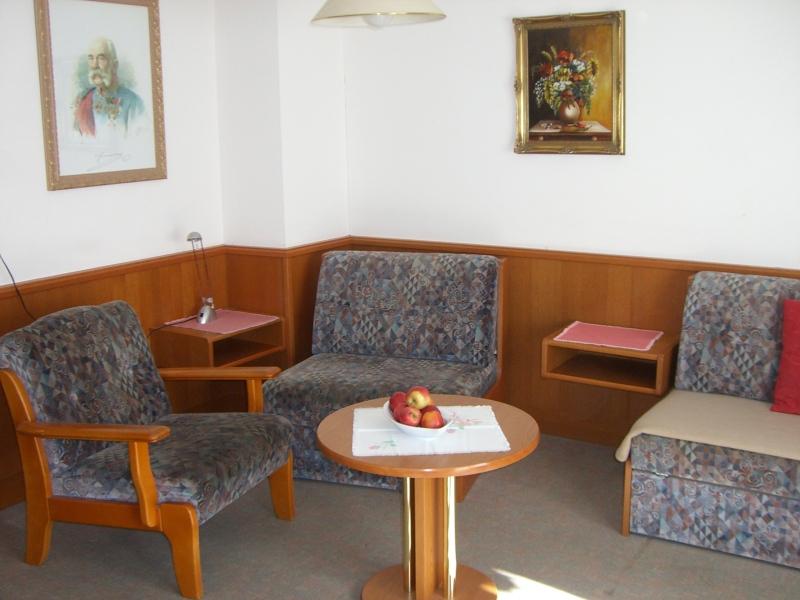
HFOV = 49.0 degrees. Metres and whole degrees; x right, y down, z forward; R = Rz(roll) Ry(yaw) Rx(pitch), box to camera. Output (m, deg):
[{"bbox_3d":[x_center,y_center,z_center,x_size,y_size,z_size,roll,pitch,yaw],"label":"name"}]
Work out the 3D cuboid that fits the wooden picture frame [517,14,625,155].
[{"bbox_3d":[0.749,-0.955,3.890,0.525,0.610,0.040,6,14,32],"label":"wooden picture frame"}]

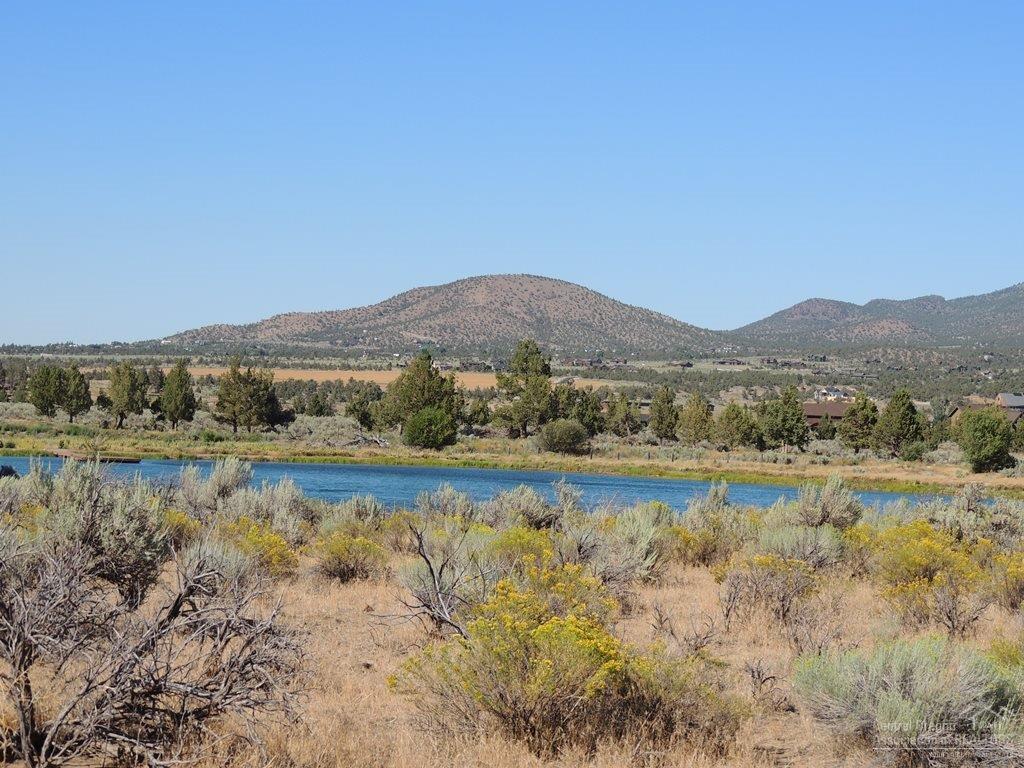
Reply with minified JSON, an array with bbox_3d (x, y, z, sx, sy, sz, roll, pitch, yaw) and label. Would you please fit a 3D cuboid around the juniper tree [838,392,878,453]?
[{"bbox_3d":[28.112,3.124,180.000,3.250,4.870,3.250,0,1,0],"label":"juniper tree"}]

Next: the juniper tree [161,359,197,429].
[{"bbox_3d":[-32.619,0.978,217.000,3.520,6.940,3.520,0,1,0],"label":"juniper tree"}]

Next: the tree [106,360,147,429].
[{"bbox_3d":[-38.053,1.036,219.000,3.950,6.710,3.950,0,1,0],"label":"tree"}]

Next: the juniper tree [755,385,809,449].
[{"bbox_3d":[22.556,2.793,185.000,4.340,5.500,4.340,0,1,0],"label":"juniper tree"}]

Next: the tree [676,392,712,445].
[{"bbox_3d":[15.837,3.029,192.000,3.200,4.590,3.200,0,1,0],"label":"tree"}]

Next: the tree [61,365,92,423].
[{"bbox_3d":[-45.148,1.037,230.000,3.320,6.120,3.320,0,1,0],"label":"tree"}]

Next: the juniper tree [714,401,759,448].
[{"bbox_3d":[19.024,3.432,188.000,3.730,4.070,3.730,0,1,0],"label":"juniper tree"}]

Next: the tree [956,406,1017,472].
[{"bbox_3d":[34.256,3.966,160.000,4.250,4.830,4.250,0,1,0],"label":"tree"}]

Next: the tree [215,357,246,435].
[{"bbox_3d":[-26.851,1.003,212.000,3.340,7.260,3.340,0,1,0],"label":"tree"}]

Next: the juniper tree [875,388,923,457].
[{"bbox_3d":[30.487,3.076,175.000,3.790,5.440,3.790,0,1,0],"label":"juniper tree"}]

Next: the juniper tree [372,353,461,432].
[{"bbox_3d":[-8.639,0.832,205.000,8.130,7.850,8.130,0,1,0],"label":"juniper tree"}]

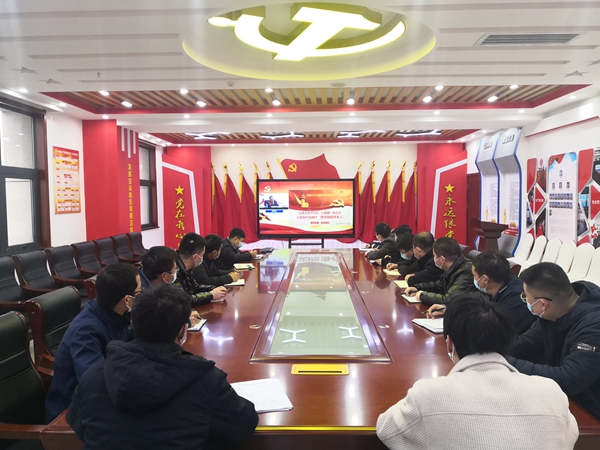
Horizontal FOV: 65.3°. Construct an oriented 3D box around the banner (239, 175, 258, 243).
[{"bbox_3d":[-1.106,-0.358,10.238,0.430,1.487,0.220,0,3,2],"label":"banner"}]

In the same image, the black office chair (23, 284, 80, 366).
[{"bbox_3d":[-1.228,0.919,2.873,0.620,0.990,0.580,0,4,10],"label":"black office chair"}]

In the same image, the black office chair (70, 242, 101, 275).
[{"bbox_3d":[-2.476,0.708,6.045,0.620,0.980,0.590,0,3,2],"label":"black office chair"}]

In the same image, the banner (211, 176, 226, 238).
[{"bbox_3d":[-1.764,-0.365,10.260,0.370,1.413,0.220,0,3,2],"label":"banner"}]

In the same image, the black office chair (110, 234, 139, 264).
[{"bbox_3d":[-2.543,0.653,7.410,0.620,0.990,0.590,-1,4,2],"label":"black office chair"}]

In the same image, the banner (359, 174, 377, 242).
[{"bbox_3d":[1.613,-0.413,11.200,0.430,1.700,0.200,-1,4,2],"label":"banner"}]

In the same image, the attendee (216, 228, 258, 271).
[{"bbox_3d":[-0.823,0.614,6.180,0.680,1.170,0.540,-1,4,-3],"label":"attendee"}]

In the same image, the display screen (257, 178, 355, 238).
[{"bbox_3d":[0.126,-0.327,9.498,1.980,1.205,0.090,0,3,2],"label":"display screen"}]

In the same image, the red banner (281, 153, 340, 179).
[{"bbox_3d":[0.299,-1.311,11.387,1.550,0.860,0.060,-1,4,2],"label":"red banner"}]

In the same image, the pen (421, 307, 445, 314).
[{"bbox_3d":[0.886,0.570,3.110,0.145,0.011,0.011,-14,5,-5],"label":"pen"}]

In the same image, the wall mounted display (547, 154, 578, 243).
[{"bbox_3d":[3.789,-0.322,6.725,0.060,1.320,0.820,-1,4,2],"label":"wall mounted display"}]

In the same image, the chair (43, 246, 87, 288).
[{"bbox_3d":[-2.598,0.760,5.694,0.620,0.990,0.590,-1,4,2],"label":"chair"}]

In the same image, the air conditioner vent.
[{"bbox_3d":[1.775,-1.454,3.627,0.740,0.050,0.260,0,3,2],"label":"air conditioner vent"}]

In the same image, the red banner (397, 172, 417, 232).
[{"bbox_3d":[2.331,-0.408,10.122,0.390,1.448,0.220,0,3,2],"label":"red banner"}]

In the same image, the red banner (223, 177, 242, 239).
[{"bbox_3d":[-1.656,-0.451,11.303,0.420,1.520,0.200,-1,4,2],"label":"red banner"}]

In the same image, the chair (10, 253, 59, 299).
[{"bbox_3d":[-2.513,0.772,4.917,0.620,0.980,0.590,0,3,2],"label":"chair"}]

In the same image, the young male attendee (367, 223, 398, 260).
[{"bbox_3d":[1.154,0.576,5.987,0.680,1.200,0.550,1,3,18],"label":"young male attendee"}]

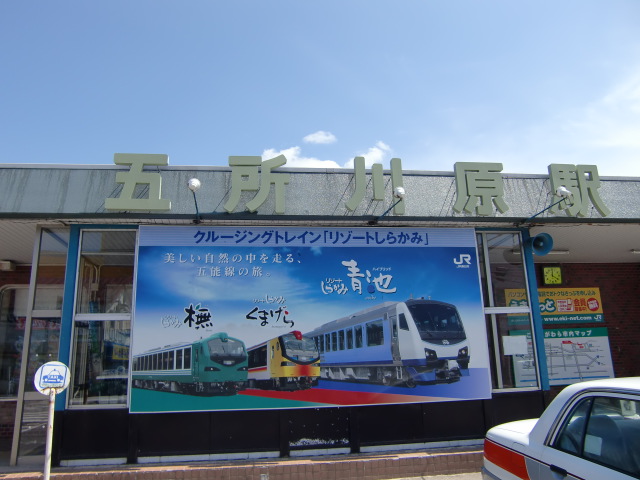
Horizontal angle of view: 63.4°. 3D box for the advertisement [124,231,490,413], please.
[{"bbox_3d":[-0.043,1.117,7.995,5.430,2.740,0.100,0,-14,-8],"label":"advertisement"}]

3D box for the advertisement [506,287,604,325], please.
[{"bbox_3d":[5.390,1.509,11.849,2.330,0.800,0.050,0,-14,-8],"label":"advertisement"}]

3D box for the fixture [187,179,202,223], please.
[{"bbox_3d":[-1.744,-0.512,7.308,0.200,0.260,1.400,0,-14,-8],"label":"fixture"}]

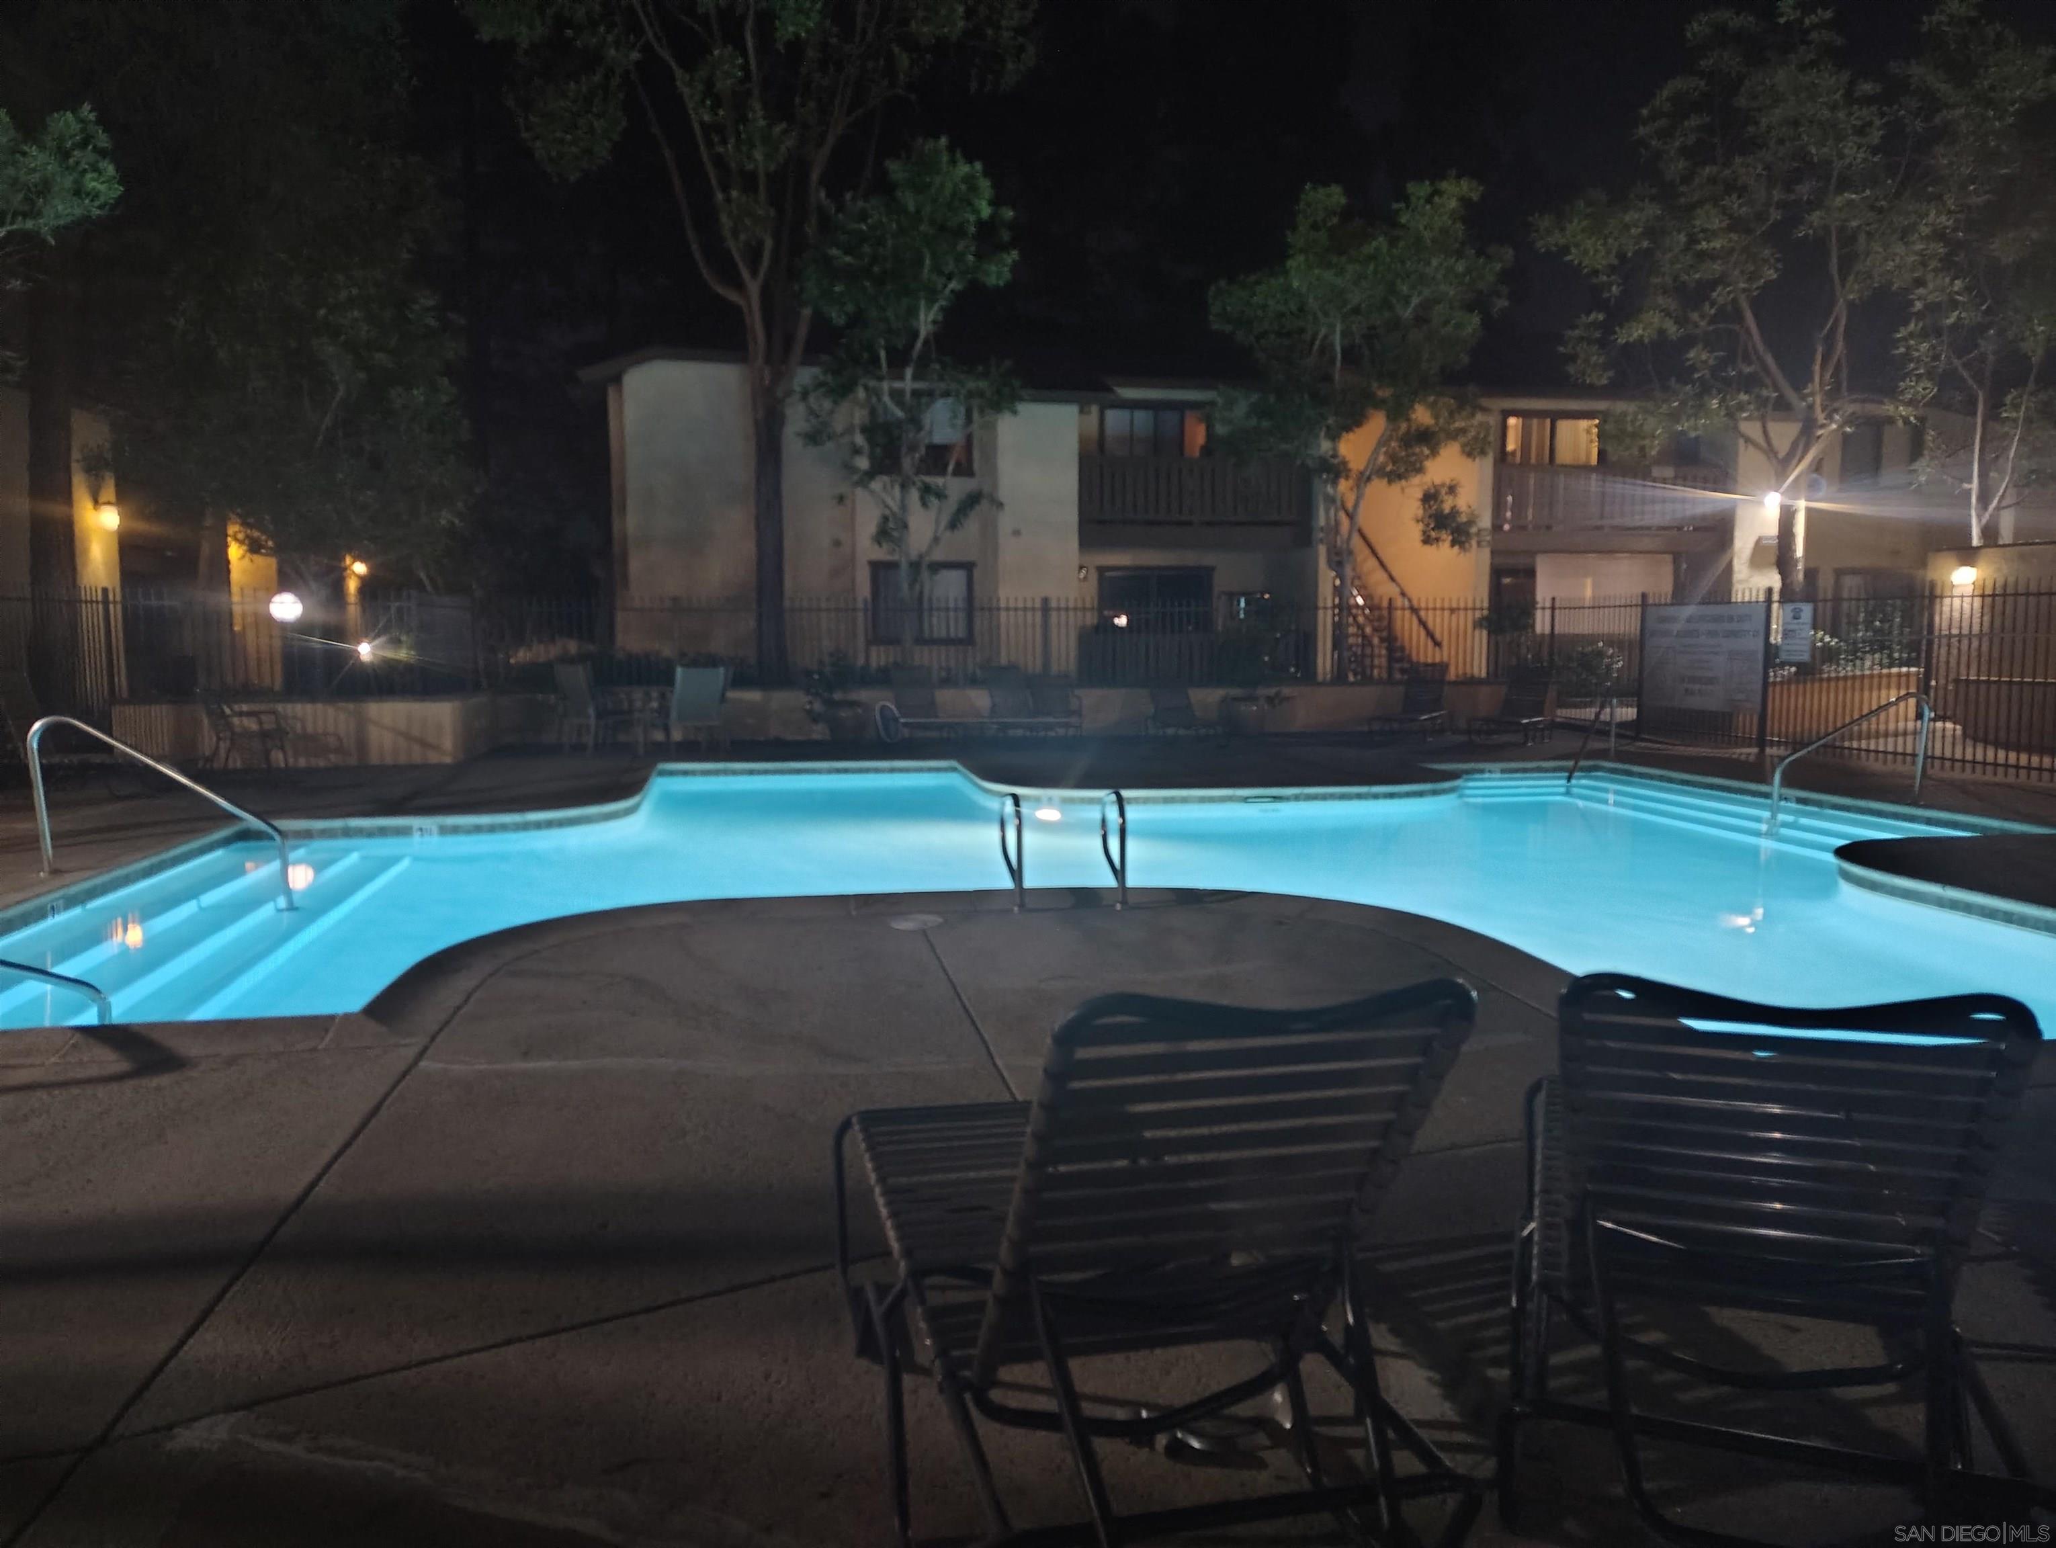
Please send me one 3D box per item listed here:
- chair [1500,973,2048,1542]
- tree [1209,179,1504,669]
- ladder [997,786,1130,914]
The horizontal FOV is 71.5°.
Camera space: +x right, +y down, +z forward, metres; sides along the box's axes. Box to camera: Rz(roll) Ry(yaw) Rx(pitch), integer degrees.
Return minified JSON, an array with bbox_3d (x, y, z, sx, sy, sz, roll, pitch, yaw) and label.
[{"bbox_3d":[1.132,0.665,2.433,0.650,0.960,1.680,2,6,19],"label":"chair"},{"bbox_3d":[4.994,-5.100,21.723,4.358,7.652,4.179,0,5,0],"label":"tree"},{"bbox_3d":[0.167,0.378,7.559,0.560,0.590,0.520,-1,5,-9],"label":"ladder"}]

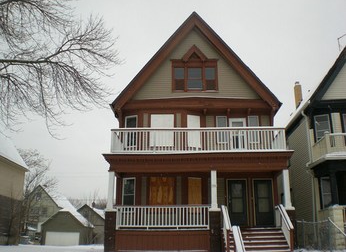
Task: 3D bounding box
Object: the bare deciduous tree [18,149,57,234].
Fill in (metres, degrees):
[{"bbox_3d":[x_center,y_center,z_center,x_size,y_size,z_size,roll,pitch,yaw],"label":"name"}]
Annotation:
[{"bbox_3d":[-17.435,9.560,50.815,6.000,12.600,6.000,-1,-15,2],"label":"bare deciduous tree"}]

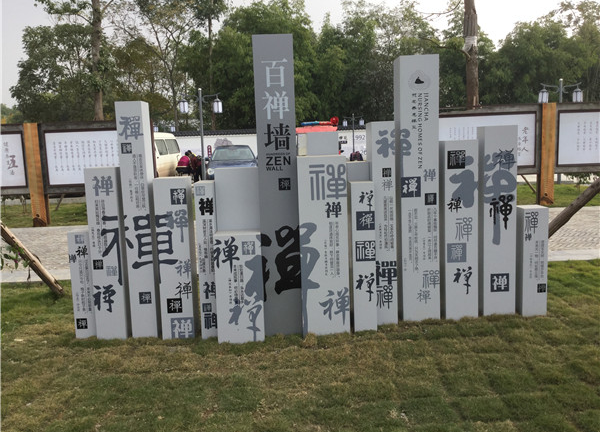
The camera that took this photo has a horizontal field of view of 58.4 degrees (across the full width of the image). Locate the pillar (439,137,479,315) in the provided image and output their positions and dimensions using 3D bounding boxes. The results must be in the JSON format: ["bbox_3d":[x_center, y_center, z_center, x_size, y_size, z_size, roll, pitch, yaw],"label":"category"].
[{"bbox_3d":[1.339,0.126,4.536,0.274,1.515,0.170,-2,8,-3],"label":"pillar"}]

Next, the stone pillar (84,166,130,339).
[{"bbox_3d":[-1.526,0.297,4.342,0.238,1.368,0.220,-2,7,-1],"label":"stone pillar"}]

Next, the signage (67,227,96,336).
[{"bbox_3d":[-1.781,0.564,4.452,0.170,0.892,0.180,-2,8,-3],"label":"signage"}]

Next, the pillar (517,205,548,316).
[{"bbox_3d":[1.968,0.392,4.583,0.215,0.932,0.180,-2,8,-3],"label":"pillar"}]

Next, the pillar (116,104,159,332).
[{"bbox_3d":[-1.275,0.042,4.311,0.201,1.863,0.210,-2,7,-1],"label":"pillar"}]

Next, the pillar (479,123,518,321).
[{"bbox_3d":[1.671,0.055,4.566,0.279,1.624,0.160,-2,8,-3],"label":"pillar"}]

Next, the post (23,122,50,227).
[{"bbox_3d":[-5.535,-0.868,11.304,0.280,2.142,0.200,-2,8,-3],"label":"post"}]

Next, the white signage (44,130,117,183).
[{"bbox_3d":[-4.545,-1.295,12.000,2.200,1.150,0.080,-2,7,-1],"label":"white signage"}]

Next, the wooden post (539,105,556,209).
[{"bbox_3d":[5.412,-1.352,11.809,0.290,2.192,0.200,-2,8,-3],"label":"wooden post"}]

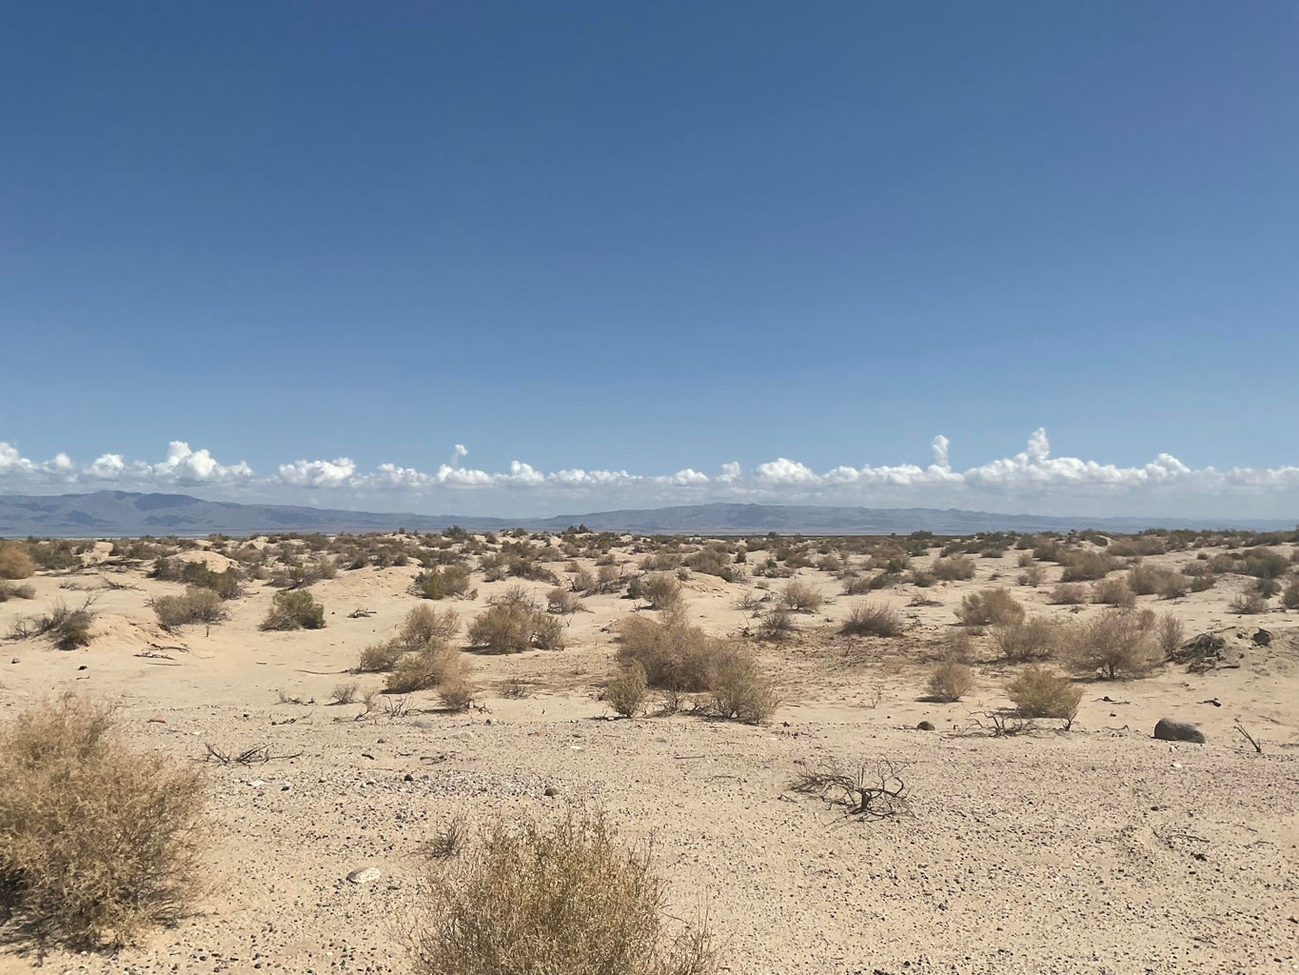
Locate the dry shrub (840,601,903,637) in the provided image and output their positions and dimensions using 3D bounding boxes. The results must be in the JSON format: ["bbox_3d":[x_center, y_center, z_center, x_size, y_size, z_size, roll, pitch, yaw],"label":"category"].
[{"bbox_3d":[3.553,2.101,17.397,0.970,0.584,0.873,0,-2,11],"label":"dry shrub"}]

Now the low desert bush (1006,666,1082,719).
[{"bbox_3d":[3.519,1.823,9.701,0.665,0.470,0.598,-1,-3,20],"label":"low desert bush"}]

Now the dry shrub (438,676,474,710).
[{"bbox_3d":[-1.787,1.885,10.038,0.336,0.298,0.319,0,-2,-10],"label":"dry shrub"}]

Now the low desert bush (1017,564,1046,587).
[{"bbox_3d":[10.532,2.420,30.000,0.783,0.651,0.705,-1,-3,19],"label":"low desert bush"}]

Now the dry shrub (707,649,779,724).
[{"bbox_3d":[0.811,1.693,9.373,0.584,0.618,0.526,0,-2,5],"label":"dry shrub"}]

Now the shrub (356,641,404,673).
[{"bbox_3d":[-3.185,2.012,12.961,0.616,0.387,0.554,1,-2,-14],"label":"shrub"}]

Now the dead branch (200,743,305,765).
[{"bbox_3d":[-2.836,1.900,7.777,0.718,0.112,0.323,1,-3,-20],"label":"dead branch"}]

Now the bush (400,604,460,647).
[{"bbox_3d":[-3.208,2.003,15.853,0.872,0.602,0.785,0,-3,-11],"label":"bush"}]

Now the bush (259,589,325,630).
[{"bbox_3d":[-6.199,2.103,18.870,1.092,0.669,0.928,1,-3,-18],"label":"bush"}]

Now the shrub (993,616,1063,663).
[{"bbox_3d":[4.839,1.944,13.894,0.907,0.566,0.771,-1,-3,19],"label":"shrub"}]

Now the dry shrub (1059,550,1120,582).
[{"bbox_3d":[13.352,2.372,33.026,1.811,0.955,1.630,-1,-3,22],"label":"dry shrub"}]

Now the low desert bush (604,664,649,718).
[{"bbox_3d":[-0.200,1.774,9.514,0.383,0.470,0.344,0,-2,-1],"label":"low desert bush"}]

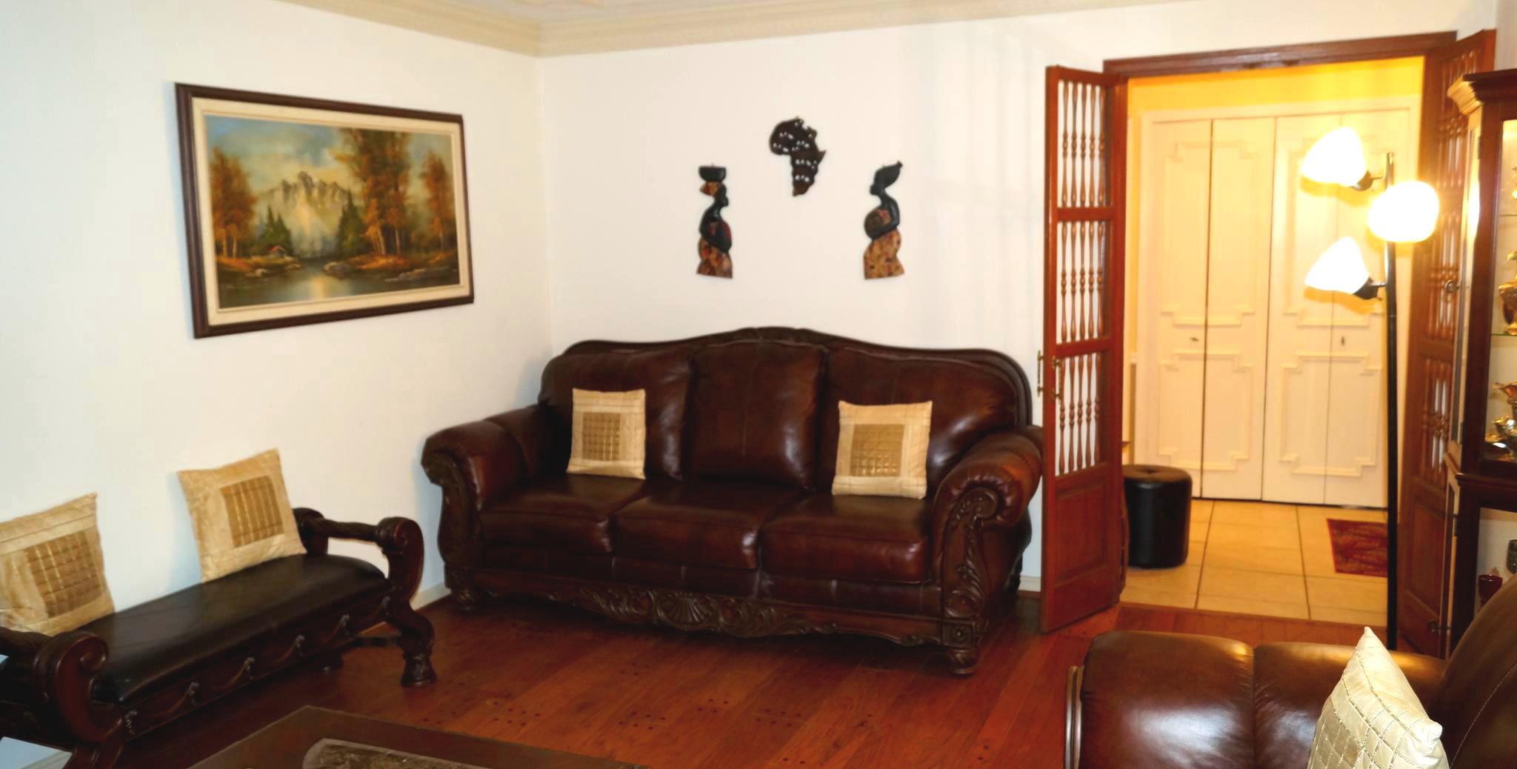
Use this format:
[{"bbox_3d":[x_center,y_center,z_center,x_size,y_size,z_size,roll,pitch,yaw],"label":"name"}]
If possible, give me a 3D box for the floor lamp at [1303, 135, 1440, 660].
[{"bbox_3d":[1.752,0.151,3.276,0.400,1.770,0.360,2,9,24],"label":"floor lamp"}]

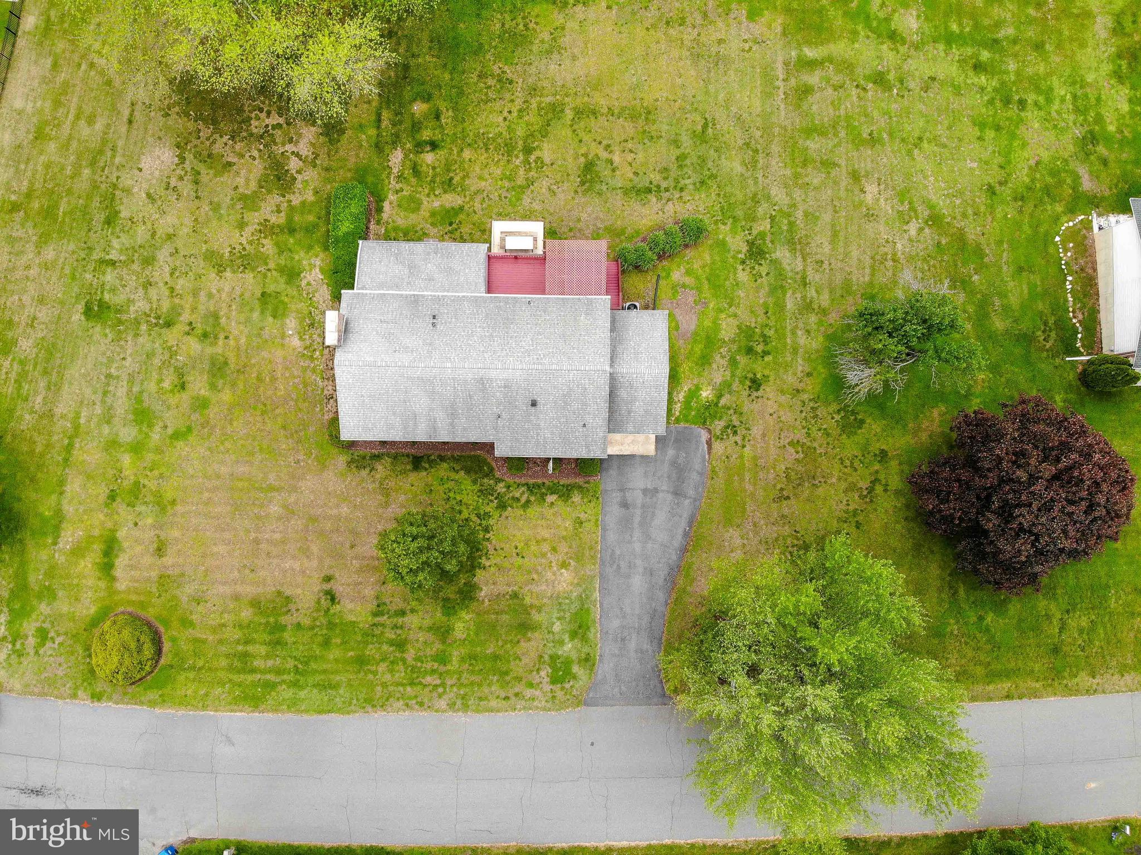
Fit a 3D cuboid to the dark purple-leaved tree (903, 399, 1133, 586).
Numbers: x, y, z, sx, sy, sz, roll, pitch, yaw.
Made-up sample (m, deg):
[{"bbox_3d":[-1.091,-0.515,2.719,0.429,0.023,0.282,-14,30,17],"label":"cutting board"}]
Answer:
[{"bbox_3d":[25.600,3.650,45.700,11.900,9.500,11.200,0,90,0],"label":"dark purple-leaved tree"}]

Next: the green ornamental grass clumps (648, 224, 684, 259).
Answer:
[{"bbox_3d":[6.008,-11.783,50.035,2.150,0.850,1.900,-21,88,1],"label":"green ornamental grass clumps"}]

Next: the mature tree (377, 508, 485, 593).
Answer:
[{"bbox_3d":[-8.384,7.400,47.851,6.400,5.000,5.000,0,89,1],"label":"mature tree"}]

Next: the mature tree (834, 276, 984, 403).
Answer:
[{"bbox_3d":[20.056,-5.187,47.288,8.510,5.500,7.410,0,89,1],"label":"mature tree"}]

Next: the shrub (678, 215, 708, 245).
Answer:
[{"bbox_3d":[7.650,-12.250,49.350,1.800,1.000,1.850,0,90,0],"label":"shrub"}]

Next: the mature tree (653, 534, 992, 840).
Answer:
[{"bbox_3d":[13.361,13.736,43.627,16.780,12.500,15.620,0,89,1],"label":"mature tree"}]

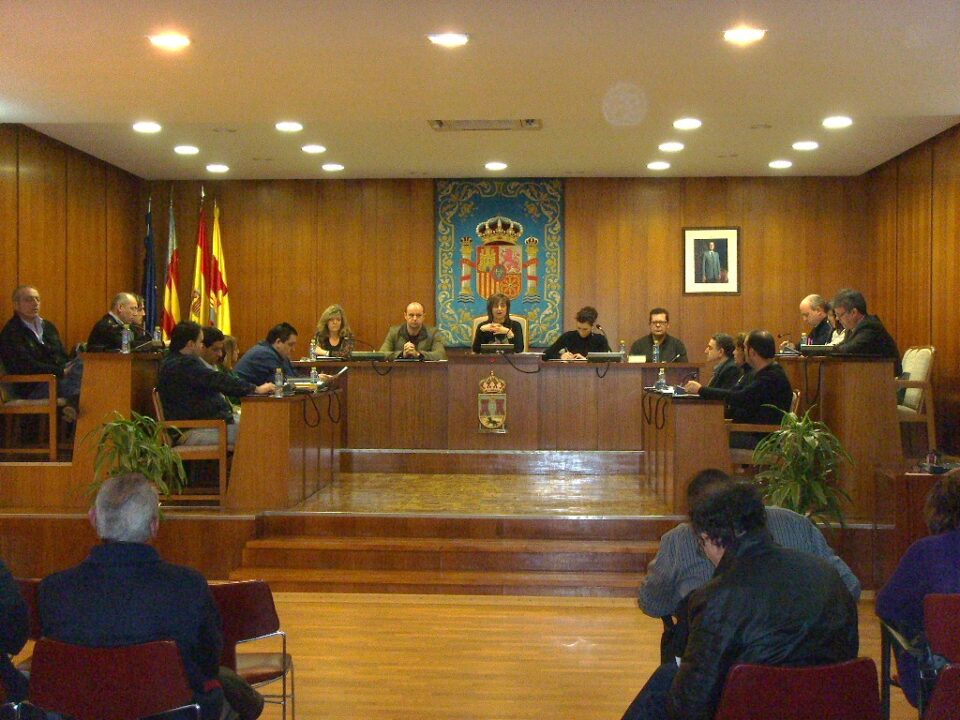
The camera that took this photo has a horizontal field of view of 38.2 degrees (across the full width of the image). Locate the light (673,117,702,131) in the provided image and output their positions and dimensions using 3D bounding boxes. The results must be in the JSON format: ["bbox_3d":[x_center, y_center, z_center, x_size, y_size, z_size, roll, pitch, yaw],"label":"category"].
[{"bbox_3d":[1.698,-1.932,11.350,0.235,0.060,0.235,0,0,3],"label":"light"}]

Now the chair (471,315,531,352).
[{"bbox_3d":[0.197,0.076,13.650,0.590,1.060,0.640,0,0,3],"label":"chair"}]

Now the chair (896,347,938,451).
[{"bbox_3d":[2.820,0.323,9.750,0.570,0.820,0.570,0,0,-5],"label":"chair"}]

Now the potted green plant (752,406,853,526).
[{"bbox_3d":[2.111,0.689,9.050,0.680,0.820,0.660,0,0,3],"label":"potted green plant"}]

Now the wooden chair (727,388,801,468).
[{"bbox_3d":[1.930,0.629,9.680,0.560,0.830,0.570,0,0,3],"label":"wooden chair"}]

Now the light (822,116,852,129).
[{"bbox_3d":[2.797,-1.862,10.850,0.225,0.050,0.225,0,0,3],"label":"light"}]

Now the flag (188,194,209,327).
[{"bbox_3d":[-2.953,-0.910,14.650,0.240,1.680,0.200,0,0,3],"label":"flag"}]

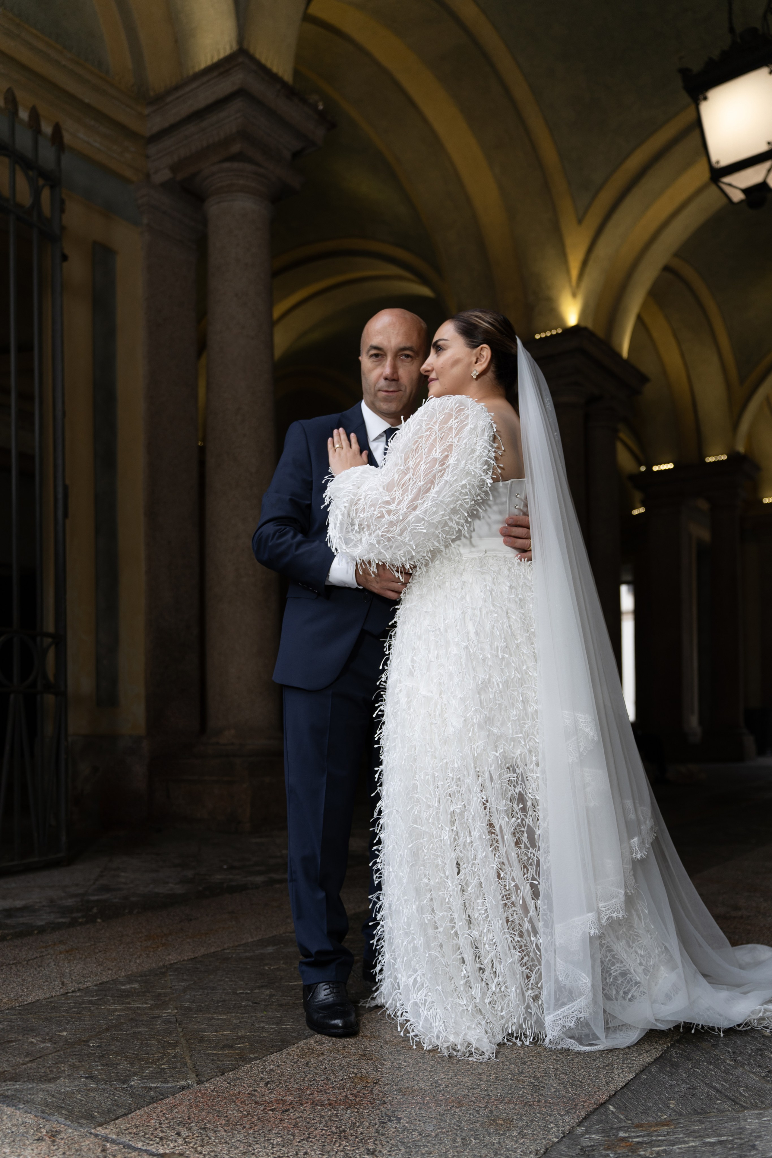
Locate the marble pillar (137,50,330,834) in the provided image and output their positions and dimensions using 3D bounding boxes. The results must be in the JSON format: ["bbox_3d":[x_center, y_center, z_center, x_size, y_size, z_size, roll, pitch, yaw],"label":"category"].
[{"bbox_3d":[-1.195,-0.949,7.282,1.200,5.762,1.050,-1,-2,37],"label":"marble pillar"}]

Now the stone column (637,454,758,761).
[{"bbox_3d":[5.653,0.553,16.465,2.000,5.361,1.150,-1,-2,37],"label":"stone column"}]

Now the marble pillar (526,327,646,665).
[{"bbox_3d":[2.408,-0.205,12.020,1.400,5.656,2.000,-1,-2,37],"label":"marble pillar"}]

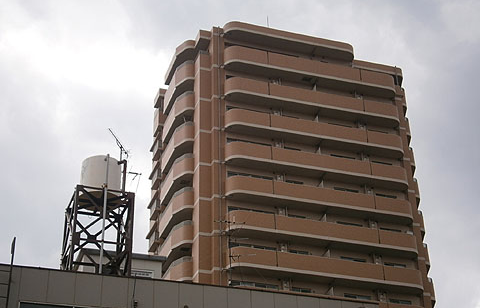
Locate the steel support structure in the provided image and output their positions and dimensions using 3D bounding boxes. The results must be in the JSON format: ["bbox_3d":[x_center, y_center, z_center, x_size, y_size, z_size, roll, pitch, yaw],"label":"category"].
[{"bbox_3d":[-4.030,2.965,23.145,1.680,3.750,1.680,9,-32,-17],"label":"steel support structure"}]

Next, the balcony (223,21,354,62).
[{"bbox_3d":[4.168,-9.122,68.981,11.600,0.880,1.700,9,-32,-17],"label":"balcony"}]

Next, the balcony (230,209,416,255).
[{"bbox_3d":[6.234,5.929,60.890,15.250,1.450,1.570,9,-32,-17],"label":"balcony"}]

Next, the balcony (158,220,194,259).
[{"bbox_3d":[-4.802,6.991,62.617,1.350,1.830,5.950,9,-32,-17],"label":"balcony"}]

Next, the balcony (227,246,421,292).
[{"bbox_3d":[6.294,8.429,59.422,15.250,1.450,1.570,9,-32,-17],"label":"balcony"}]

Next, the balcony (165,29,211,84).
[{"bbox_3d":[-4.551,-7.922,70.573,2.050,0.930,7.250,9,-32,-17],"label":"balcony"}]

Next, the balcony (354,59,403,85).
[{"bbox_3d":[11.801,-7.080,72.556,5.300,0.900,1.300,9,-32,-17],"label":"balcony"}]

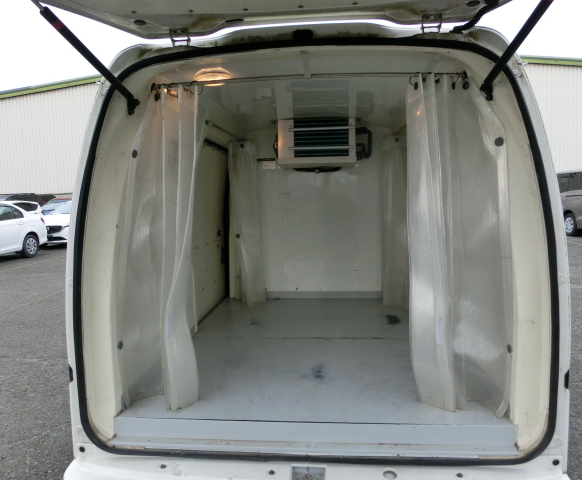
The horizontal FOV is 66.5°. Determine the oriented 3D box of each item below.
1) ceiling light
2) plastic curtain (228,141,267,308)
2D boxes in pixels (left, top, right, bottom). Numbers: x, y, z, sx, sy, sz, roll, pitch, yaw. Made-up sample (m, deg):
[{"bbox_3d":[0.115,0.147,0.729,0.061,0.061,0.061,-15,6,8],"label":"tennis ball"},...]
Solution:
[{"bbox_3d":[-0.269,-0.564,1.542,0.132,0.034,0.132,-1,6,5],"label":"ceiling light"},{"bbox_3d":[-0.293,-0.113,2.913,0.245,1.070,0.220,-1,6,5],"label":"plastic curtain"}]

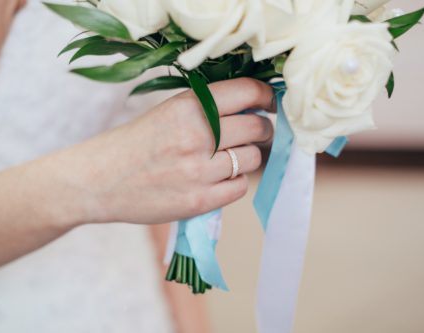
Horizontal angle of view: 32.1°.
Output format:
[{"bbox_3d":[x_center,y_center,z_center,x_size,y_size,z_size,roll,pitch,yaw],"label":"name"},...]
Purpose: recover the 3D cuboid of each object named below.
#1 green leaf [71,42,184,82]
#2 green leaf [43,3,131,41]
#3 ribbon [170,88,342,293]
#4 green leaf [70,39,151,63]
[{"bbox_3d":[-0.052,-0.064,0.475,0.080,0.015,0.018,-14,0,-15],"label":"green leaf"},{"bbox_3d":[-0.080,-0.096,0.475,0.066,0.015,0.020,23,0,-18],"label":"green leaf"},{"bbox_3d":[0.032,0.014,0.490,0.113,0.138,0.055,0,7,0],"label":"ribbon"},{"bbox_3d":[-0.067,-0.078,0.487,0.056,0.013,0.020,-6,0,-10],"label":"green leaf"}]

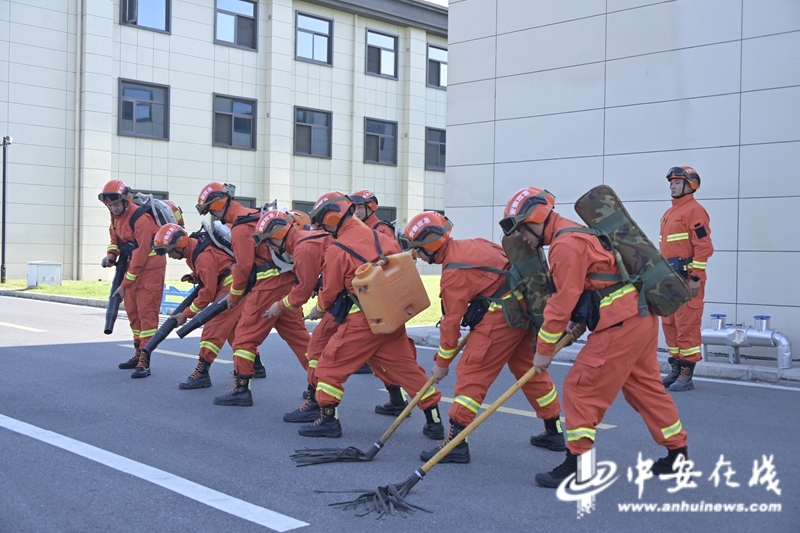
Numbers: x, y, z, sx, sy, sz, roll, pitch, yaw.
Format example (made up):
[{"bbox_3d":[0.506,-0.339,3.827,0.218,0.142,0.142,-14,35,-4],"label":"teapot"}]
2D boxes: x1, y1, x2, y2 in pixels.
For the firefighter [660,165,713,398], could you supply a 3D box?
[{"bbox_3d":[2.361,0.083,7.520,0.340,1.830,0.500,0,1,-40],"label":"firefighter"}]

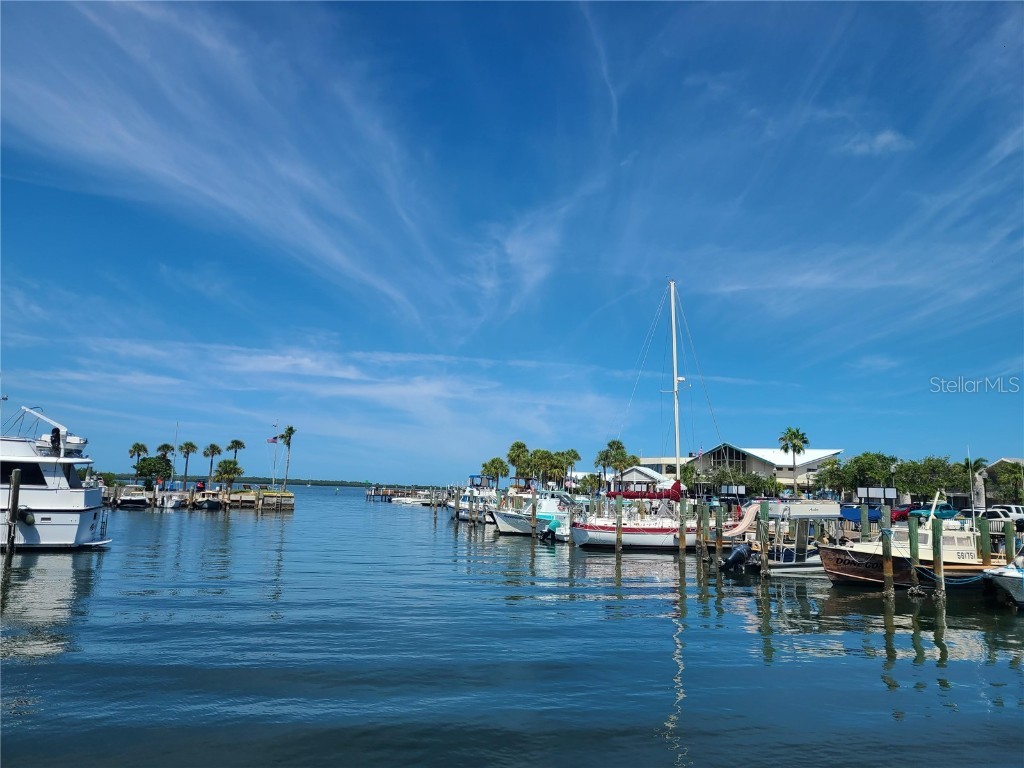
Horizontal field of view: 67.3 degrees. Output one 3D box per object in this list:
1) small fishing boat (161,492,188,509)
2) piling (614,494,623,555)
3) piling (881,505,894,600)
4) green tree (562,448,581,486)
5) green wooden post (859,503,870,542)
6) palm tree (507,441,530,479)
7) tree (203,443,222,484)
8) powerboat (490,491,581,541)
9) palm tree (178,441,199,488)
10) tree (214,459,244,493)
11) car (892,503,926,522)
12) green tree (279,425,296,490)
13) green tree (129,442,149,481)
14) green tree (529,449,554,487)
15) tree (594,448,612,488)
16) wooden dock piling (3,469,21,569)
[{"bbox_3d":[-39.841,14.092,91.208,2.100,1.600,5.200,2,-8,-4],"label":"small fishing boat"},{"bbox_3d":[5.350,6.996,38.709,0.300,2.700,0.300,1,-8,0],"label":"piling"},{"bbox_3d":[12.213,5.439,24.972,0.300,2.956,0.300,2,-8,0],"label":"piling"},{"bbox_3d":[8.436,13.118,109.471,2.500,7.716,2.500,2,-8,0],"label":"green tree"},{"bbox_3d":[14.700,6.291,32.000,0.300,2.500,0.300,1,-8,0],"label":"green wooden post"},{"bbox_3d":[0.828,11.902,104.430,3.000,8.319,3.000,2,-8,0],"label":"palm tree"},{"bbox_3d":[-39.287,11.007,101.265,2.400,6.210,2.400,1,-8,0],"label":"tree"},{"bbox_3d":[1.406,7.850,46.000,5.400,2.950,2.300,-2,-8,21],"label":"powerboat"},{"bbox_3d":[-42.079,10.668,99.567,2.400,6.308,2.400,2,-8,0],"label":"palm tree"},{"bbox_3d":[-30.854,10.021,84.000,3.200,3.600,3.200,1,-8,0],"label":"tree"},{"bbox_3d":[33.078,10.714,64.000,4.400,1.500,1.800,5,-9,-25],"label":"car"},{"bbox_3d":[-25.249,8.407,86.500,2.100,7.500,2.100,1,-8,0],"label":"green tree"},{"bbox_3d":[-48.505,10.672,99.594,2.500,5.922,2.500,2,-8,0],"label":"green tree"},{"bbox_3d":[3.452,10.854,90.000,3.100,6.500,3.100,1,-8,0],"label":"green tree"},{"bbox_3d":[10.317,10.703,86.178,2.200,6.830,2.200,1,-8,0],"label":"tree"},{"bbox_3d":[-18.439,4.796,28.449,0.340,3.250,0.340,1,-8,0],"label":"wooden dock piling"}]

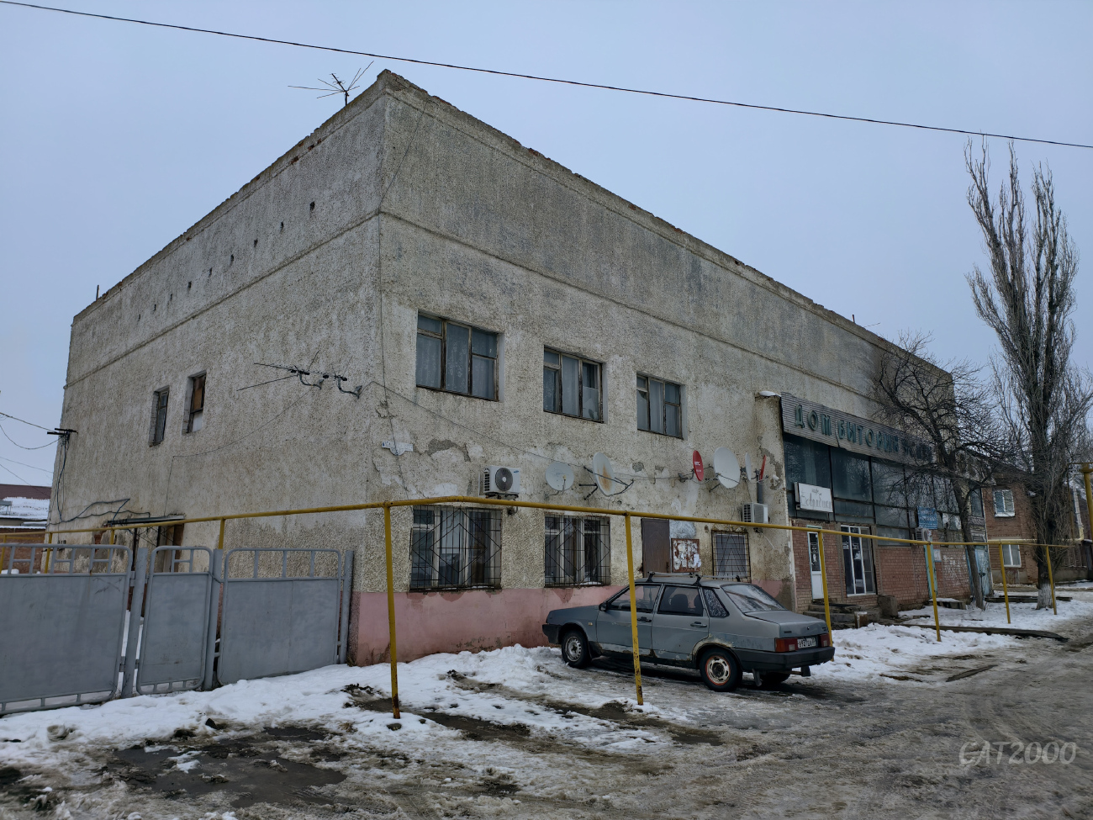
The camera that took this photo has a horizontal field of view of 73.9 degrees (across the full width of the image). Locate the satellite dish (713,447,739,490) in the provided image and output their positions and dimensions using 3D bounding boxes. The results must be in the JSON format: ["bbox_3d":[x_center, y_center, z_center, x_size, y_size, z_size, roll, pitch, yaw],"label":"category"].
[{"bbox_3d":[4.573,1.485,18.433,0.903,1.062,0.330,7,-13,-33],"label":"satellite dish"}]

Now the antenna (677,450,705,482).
[{"bbox_3d":[3.455,1.340,17.132,0.520,0.720,0.620,-7,-13,33],"label":"antenna"}]

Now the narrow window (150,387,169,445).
[{"bbox_3d":[-9.870,0.156,18.650,1.057,1.413,0.180,-10,-15,43],"label":"narrow window"}]

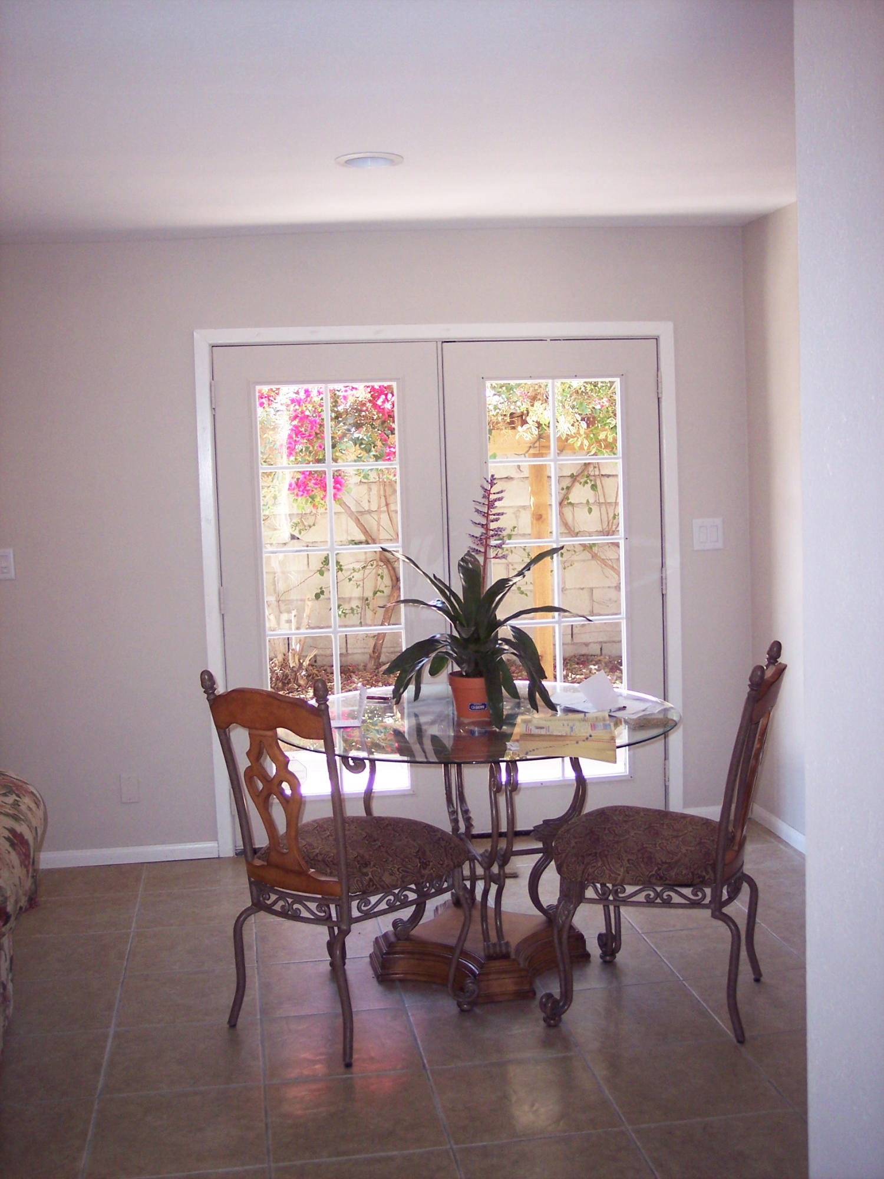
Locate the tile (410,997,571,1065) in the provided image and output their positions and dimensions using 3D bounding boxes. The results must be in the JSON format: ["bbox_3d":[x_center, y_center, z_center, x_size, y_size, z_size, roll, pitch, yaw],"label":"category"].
[{"bbox_3d":[0.132,1.206,3.642,0.406,0.010,0.406,-2,5,-9],"label":"tile"}]

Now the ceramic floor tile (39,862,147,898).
[{"bbox_3d":[-1.337,1.122,5.074,0.406,0.010,0.406,-2,5,-9],"label":"ceramic floor tile"}]

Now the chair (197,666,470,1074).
[{"bbox_3d":[-0.297,0.698,3.694,0.530,1.015,0.585,2,6,35],"label":"chair"}]

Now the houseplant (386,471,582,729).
[{"bbox_3d":[0.140,0.024,4.018,0.648,0.727,0.580,-2,5,-9],"label":"houseplant"}]

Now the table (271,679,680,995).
[{"bbox_3d":[0.096,0.772,4.107,1.300,0.771,1.300,-2,5,-9],"label":"table"}]

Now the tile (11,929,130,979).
[{"bbox_3d":[-1.213,1.188,4.262,0.406,0.010,0.406,-2,5,-9],"label":"tile"}]

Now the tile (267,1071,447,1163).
[{"bbox_3d":[-0.211,1.257,3.175,0.406,0.010,0.406,-2,5,-9],"label":"tile"}]

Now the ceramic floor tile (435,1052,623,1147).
[{"bbox_3d":[0.196,1.237,3.228,0.406,0.010,0.406,-2,5,-9],"label":"ceramic floor tile"}]

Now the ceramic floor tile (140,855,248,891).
[{"bbox_3d":[-0.930,1.105,5.135,0.406,0.010,0.406,-2,5,-9],"label":"ceramic floor tile"}]

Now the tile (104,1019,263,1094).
[{"bbox_3d":[-0.680,1.239,3.517,0.406,0.010,0.406,-2,5,-9],"label":"tile"}]

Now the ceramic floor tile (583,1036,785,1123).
[{"bbox_3d":[0.603,1.220,3.289,0.406,0.010,0.406,-2,5,-9],"label":"ceramic floor tile"}]

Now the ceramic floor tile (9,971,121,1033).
[{"bbox_3d":[-1.150,1.221,3.859,0.406,0.010,0.406,-2,5,-9],"label":"ceramic floor tile"}]

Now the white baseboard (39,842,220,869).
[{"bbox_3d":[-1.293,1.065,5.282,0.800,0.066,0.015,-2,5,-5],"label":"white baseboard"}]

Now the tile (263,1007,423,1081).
[{"bbox_3d":[-0.274,1.222,3.579,0.406,0.010,0.406,-2,5,-9],"label":"tile"}]

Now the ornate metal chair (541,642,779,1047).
[{"bbox_3d":[0.638,0.672,3.735,0.630,1.003,0.540,0,5,22],"label":"ornate metal chair"}]

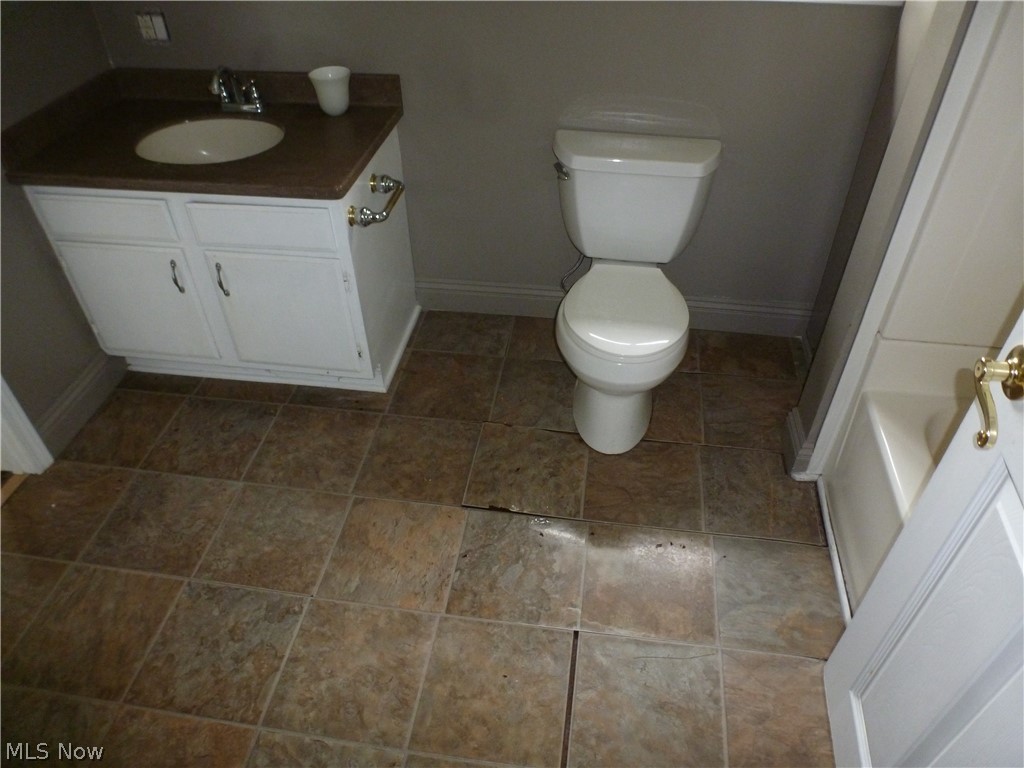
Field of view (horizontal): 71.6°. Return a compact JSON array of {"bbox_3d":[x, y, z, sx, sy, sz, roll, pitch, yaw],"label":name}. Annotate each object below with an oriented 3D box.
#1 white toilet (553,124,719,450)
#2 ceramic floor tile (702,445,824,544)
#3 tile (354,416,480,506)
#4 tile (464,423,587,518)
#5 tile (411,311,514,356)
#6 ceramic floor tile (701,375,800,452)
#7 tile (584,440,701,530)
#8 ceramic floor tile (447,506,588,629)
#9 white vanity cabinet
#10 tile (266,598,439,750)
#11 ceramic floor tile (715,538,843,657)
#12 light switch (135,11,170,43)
[{"bbox_3d":[0.333,-0.260,2.114,0.489,0.705,0.699,5,41,6],"label":"white toilet"},{"bbox_3d":[0.709,0.309,2.032,0.318,0.010,0.335,5,42,8],"label":"ceramic floor tile"},{"bbox_3d":[-0.264,0.221,2.110,0.323,0.010,0.323,5,41,6],"label":"tile"},{"bbox_3d":[0.052,0.253,2.118,0.335,0.010,0.335,5,42,8],"label":"tile"},{"bbox_3d":[-0.182,-0.185,2.627,0.335,0.010,0.250,5,42,8],"label":"tile"},{"bbox_3d":[0.765,0.091,2.253,0.323,0.010,0.323,5,41,6],"label":"ceramic floor tile"},{"bbox_3d":[0.370,0.277,1.991,0.317,0.012,0.315,5,42,7],"label":"tile"},{"bbox_3d":[0.021,0.462,1.791,0.318,0.012,0.312,5,42,7],"label":"ceramic floor tile"},{"bbox_3d":[-0.850,-0.424,2.320,0.913,0.689,0.544,5,41,6],"label":"white vanity cabinet"},{"bbox_3d":[-0.363,0.664,1.663,0.335,0.010,0.335,5,42,8],"label":"tile"},{"bbox_3d":[0.639,0.513,1.725,0.292,0.012,0.308,5,42,7],"label":"ceramic floor tile"},{"bbox_3d":[-1.042,-1.035,2.061,0.082,0.083,0.014,5,42,7],"label":"light switch"}]

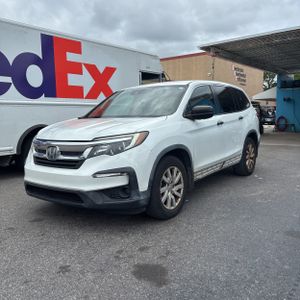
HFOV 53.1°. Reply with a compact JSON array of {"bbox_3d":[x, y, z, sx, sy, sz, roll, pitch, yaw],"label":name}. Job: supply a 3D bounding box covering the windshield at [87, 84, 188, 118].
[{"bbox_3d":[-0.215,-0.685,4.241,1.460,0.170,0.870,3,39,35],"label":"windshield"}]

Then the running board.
[{"bbox_3d":[1.032,0.243,4.518,0.150,0.130,1.780,3,8,35],"label":"running board"}]

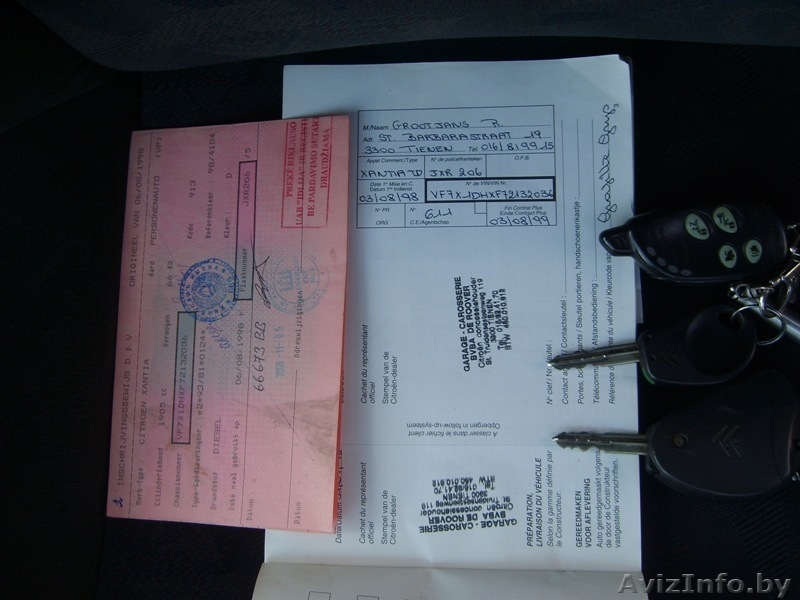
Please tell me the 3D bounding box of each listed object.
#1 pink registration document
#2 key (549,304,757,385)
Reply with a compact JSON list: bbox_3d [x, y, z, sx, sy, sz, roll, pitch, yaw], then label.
[{"bbox_3d":[-0.071,0.007,0.330,0.099,0.004,0.164,0,83,15],"label":"pink registration document"},{"bbox_3d":[0.099,0.020,0.316,0.079,0.010,0.029,-8,83,2],"label":"key"}]

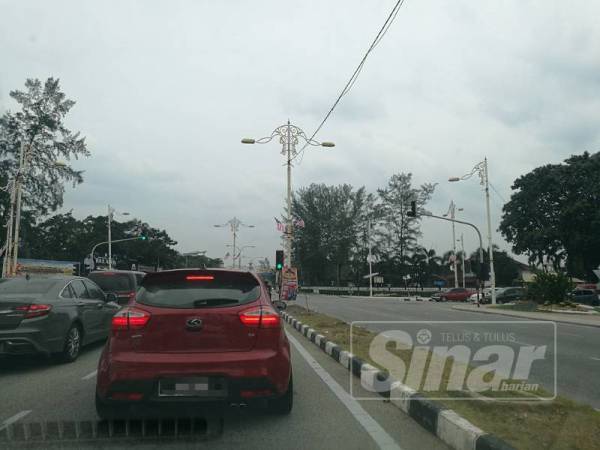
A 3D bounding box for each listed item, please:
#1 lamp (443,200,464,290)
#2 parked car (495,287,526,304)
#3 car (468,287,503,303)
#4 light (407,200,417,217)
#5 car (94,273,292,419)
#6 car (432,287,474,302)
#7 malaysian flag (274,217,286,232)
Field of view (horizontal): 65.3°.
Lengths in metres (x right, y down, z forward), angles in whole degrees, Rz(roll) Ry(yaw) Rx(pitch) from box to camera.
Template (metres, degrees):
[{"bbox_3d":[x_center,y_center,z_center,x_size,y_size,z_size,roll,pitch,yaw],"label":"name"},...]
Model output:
[{"bbox_3d":[17.645,2.884,53.257,0.600,11.300,5.400,1,-8,-6],"label":"lamp"},{"bbox_3d":[19.913,6.217,41.637,4.400,1.500,1.750,1,-8,-9],"label":"parked car"},{"bbox_3d":[18.451,6.613,44.381,4.200,1.470,1.700,1,-8,-9],"label":"car"},{"bbox_3d":[7.589,-1.123,31.853,0.620,1.100,0.400,1,-8,-6],"label":"light"},{"bbox_3d":[-1.116,1.276,5.879,1.720,1.455,4.050,1,-8,-6],"label":"car"},{"bbox_3d":[15.818,6.991,47.029,4.250,1.450,1.700,1,-8,-9],"label":"car"},{"bbox_3d":[-1.156,-0.030,27.744,0.700,0.920,0.300,1,-8,-6],"label":"malaysian flag"}]

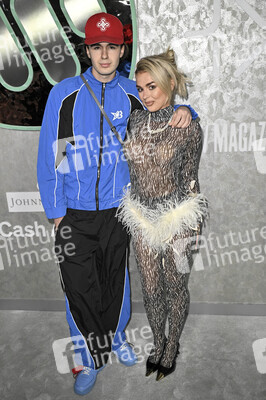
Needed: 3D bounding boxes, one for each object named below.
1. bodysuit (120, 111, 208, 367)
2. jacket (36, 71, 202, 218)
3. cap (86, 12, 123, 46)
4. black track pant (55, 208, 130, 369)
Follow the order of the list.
[{"bbox_3d":[0.163,0.233,2.046,0.450,1.420,0.330,3,17,19],"label":"bodysuit"},{"bbox_3d":[-0.067,-0.272,1.939,0.770,0.740,0.380,-3,16,0],"label":"jacket"},{"bbox_3d":[-0.128,-0.777,1.776,0.177,0.145,0.258,-2,18,-2],"label":"cap"},{"bbox_3d":[-0.195,0.452,2.140,0.380,1.020,0.400,-2,16,2],"label":"black track pant"}]

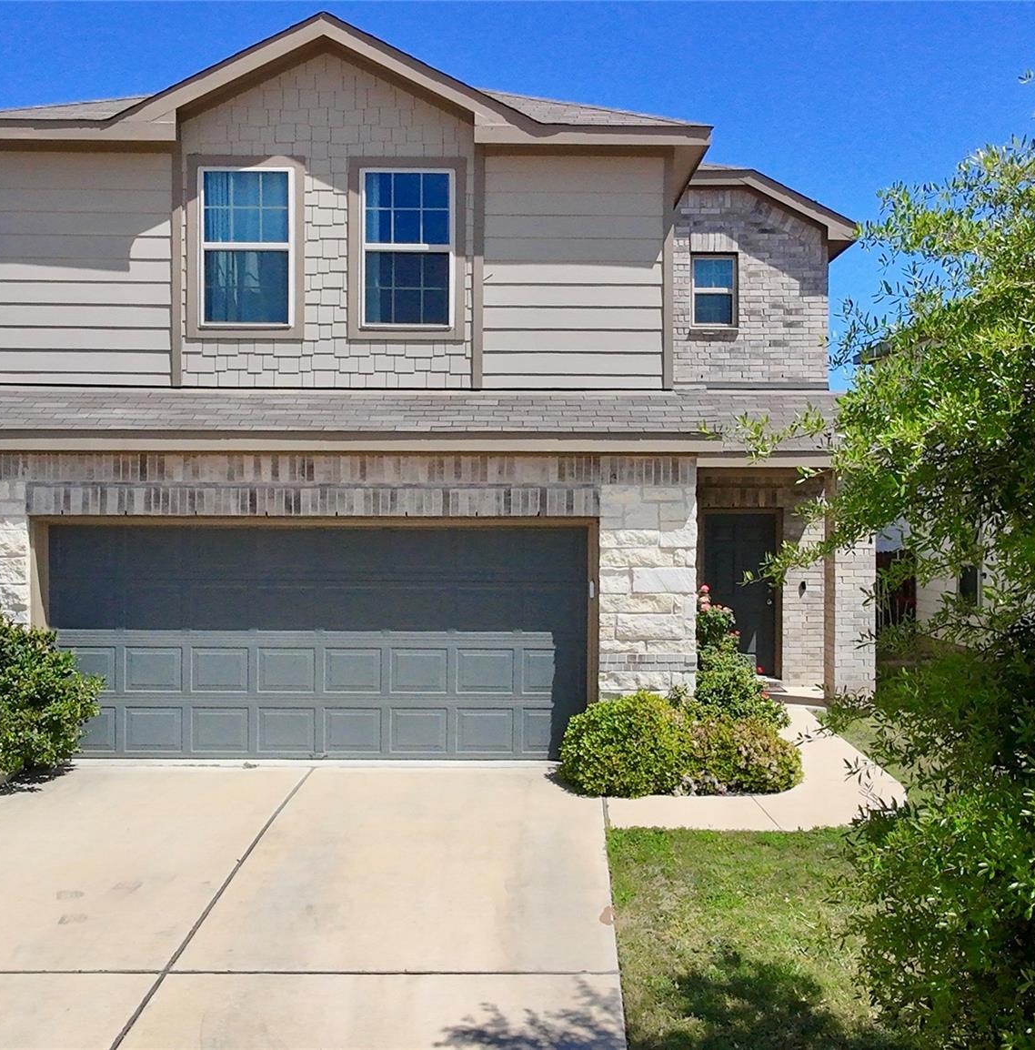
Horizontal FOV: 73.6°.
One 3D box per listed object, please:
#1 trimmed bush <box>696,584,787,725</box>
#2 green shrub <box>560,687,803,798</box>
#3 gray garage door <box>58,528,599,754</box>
[{"bbox_3d":[2.120,1.340,6.750,0.950,1.400,0.900,0,0,0],"label":"trimmed bush"},{"bbox_3d":[1.380,1.790,5.920,2.050,0.820,0.950,0,0,0],"label":"green shrub"},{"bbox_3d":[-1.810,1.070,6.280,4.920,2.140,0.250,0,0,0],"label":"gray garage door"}]

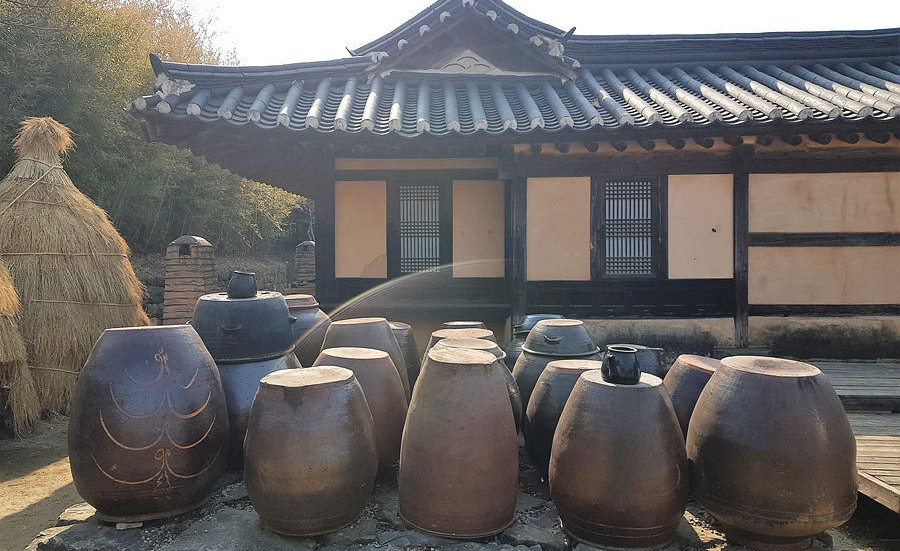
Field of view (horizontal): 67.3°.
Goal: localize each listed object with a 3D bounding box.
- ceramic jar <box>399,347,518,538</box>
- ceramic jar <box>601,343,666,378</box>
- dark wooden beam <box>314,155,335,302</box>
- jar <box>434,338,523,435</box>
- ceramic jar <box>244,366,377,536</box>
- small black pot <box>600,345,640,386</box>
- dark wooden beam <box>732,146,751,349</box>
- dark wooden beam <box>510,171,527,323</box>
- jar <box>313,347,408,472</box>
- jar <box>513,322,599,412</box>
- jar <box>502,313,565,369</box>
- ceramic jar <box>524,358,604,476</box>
[{"bbox_3d":[0.043,0.760,3.223,0.560,0.752,0.560,0,2,0],"label":"ceramic jar"},{"bbox_3d":[1.426,0.846,5.242,0.560,0.580,0.560,0,2,0],"label":"ceramic jar"},{"bbox_3d":[-1.527,-0.401,8.292,0.230,2.157,0.220,0,2,5],"label":"dark wooden beam"},{"bbox_3d":[0.110,0.797,4.072,0.645,0.770,0.645,0,2,0],"label":"jar"},{"bbox_3d":[-0.703,0.861,3.379,0.650,0.720,0.650,0,2,0],"label":"ceramic jar"},{"bbox_3d":[0.814,0.433,3.220,0.187,0.158,0.187,0,2,0],"label":"small black pot"},{"bbox_3d":[3.434,-0.347,7.950,0.165,2.420,0.165,0,2,0],"label":"dark wooden beam"},{"bbox_3d":[0.816,-0.280,7.995,0.180,2.080,0.180,0,2,5],"label":"dark wooden beam"},{"bbox_3d":[-0.575,0.830,4.080,0.635,0.720,0.635,0,2,0],"label":"jar"},{"bbox_3d":[0.710,0.695,4.321,0.630,0.790,0.630,0,2,0],"label":"jar"},{"bbox_3d":[0.731,0.685,5.121,0.600,0.744,0.600,0,2,0],"label":"jar"},{"bbox_3d":[0.785,0.859,4.061,0.645,0.660,0.645,0,2,0],"label":"ceramic jar"}]

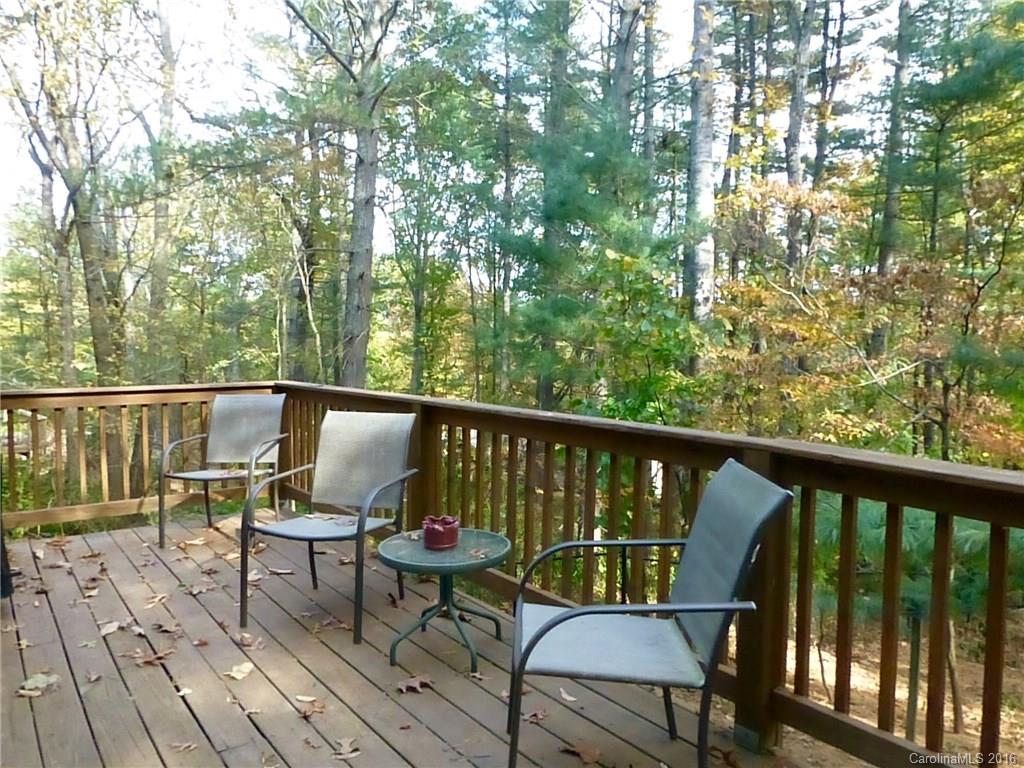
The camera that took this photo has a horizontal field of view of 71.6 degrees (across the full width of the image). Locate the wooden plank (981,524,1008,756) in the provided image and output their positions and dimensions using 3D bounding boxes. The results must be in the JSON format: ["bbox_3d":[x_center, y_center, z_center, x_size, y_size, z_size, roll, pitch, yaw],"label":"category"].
[{"bbox_3d":[1.191,0.653,1.752,0.034,0.680,0.034,-2,4,-39],"label":"wooden plank"}]

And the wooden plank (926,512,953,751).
[{"bbox_3d":[1.139,0.666,1.890,0.035,0.710,0.035,-2,4,-39],"label":"wooden plank"}]

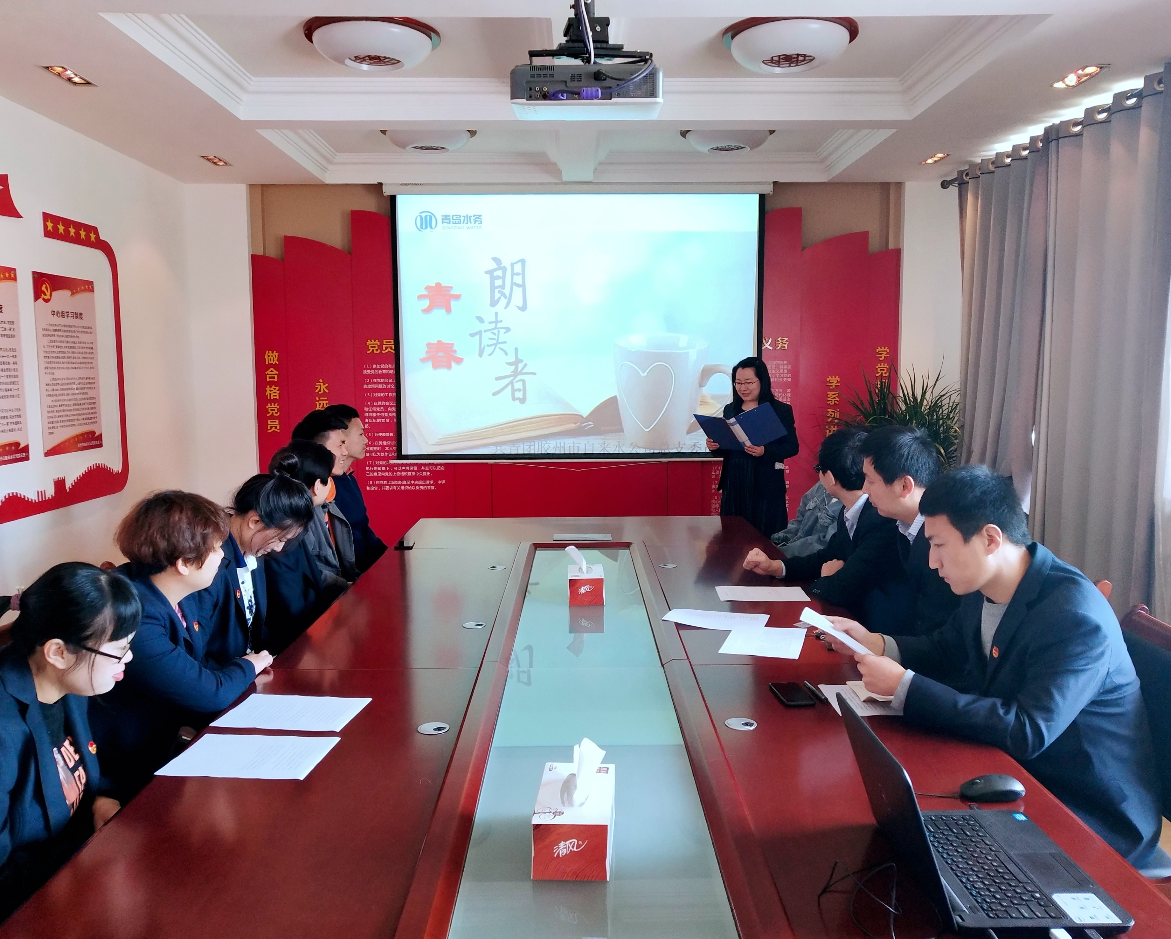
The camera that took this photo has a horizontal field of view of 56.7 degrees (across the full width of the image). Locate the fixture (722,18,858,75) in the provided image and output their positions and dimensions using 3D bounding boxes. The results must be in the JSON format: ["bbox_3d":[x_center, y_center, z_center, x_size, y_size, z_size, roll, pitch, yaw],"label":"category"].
[{"bbox_3d":[0.754,-1.553,4.008,0.502,0.180,0.502,0,5,-1],"label":"fixture"}]

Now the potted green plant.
[{"bbox_3d":[1.750,0.194,6.063,0.680,1.524,0.680,0,5,-1],"label":"potted green plant"}]

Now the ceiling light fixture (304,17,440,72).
[{"bbox_3d":[-0.784,-1.548,3.994,0.499,0.180,0.499,0,5,-1],"label":"ceiling light fixture"}]

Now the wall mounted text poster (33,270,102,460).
[{"bbox_3d":[-2.408,-0.493,5.095,0.020,0.815,0.595,0,5,-1],"label":"wall mounted text poster"}]

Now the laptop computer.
[{"bbox_3d":[0.570,0.498,1.645,0.325,0.240,0.355,0,5,-1],"label":"laptop computer"}]

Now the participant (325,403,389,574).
[{"bbox_3d":[-1.106,0.382,4.948,0.650,1.364,0.500,-1,6,-12],"label":"participant"}]

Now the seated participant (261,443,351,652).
[{"bbox_3d":[-1.054,0.547,3.658,0.680,1.278,0.500,0,5,-1],"label":"seated participant"}]

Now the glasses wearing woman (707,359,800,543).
[{"bbox_3d":[0.960,0.158,6.122,0.500,1.584,0.420,3,6,26],"label":"glasses wearing woman"}]

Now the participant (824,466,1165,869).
[{"bbox_3d":[0.840,0.659,2.180,0.700,1.334,0.550,-2,6,-16],"label":"participant"}]

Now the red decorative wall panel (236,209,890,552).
[{"bbox_3d":[-0.057,-0.385,6.744,3.985,2.429,0.100,0,5,-1],"label":"red decorative wall panel"}]

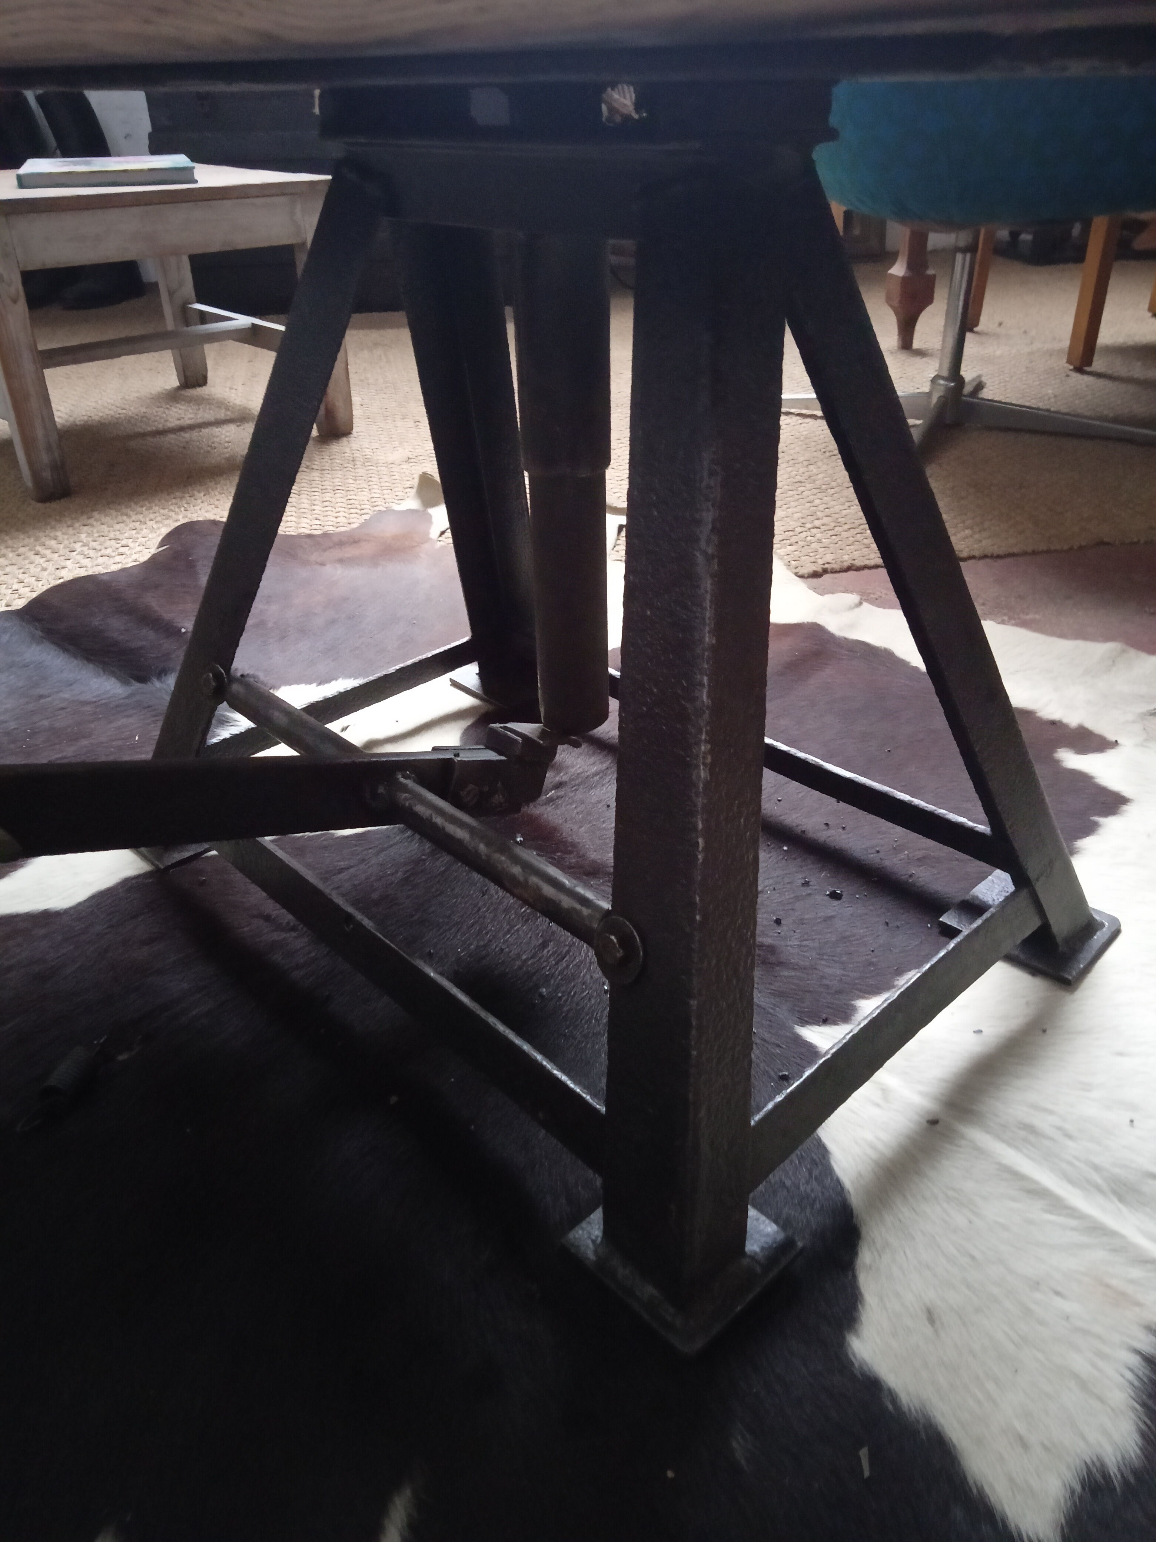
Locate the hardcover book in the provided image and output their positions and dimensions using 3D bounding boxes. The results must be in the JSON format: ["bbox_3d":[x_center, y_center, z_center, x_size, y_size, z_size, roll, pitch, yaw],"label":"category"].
[{"bbox_3d":[-0.761,-0.975,1.881,0.254,0.021,0.319,-13,33,-20],"label":"hardcover book"}]

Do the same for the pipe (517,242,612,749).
[{"bbox_3d":[-0.005,-0.188,0.751,0.056,0.361,0.056,-1,32,1],"label":"pipe"}]

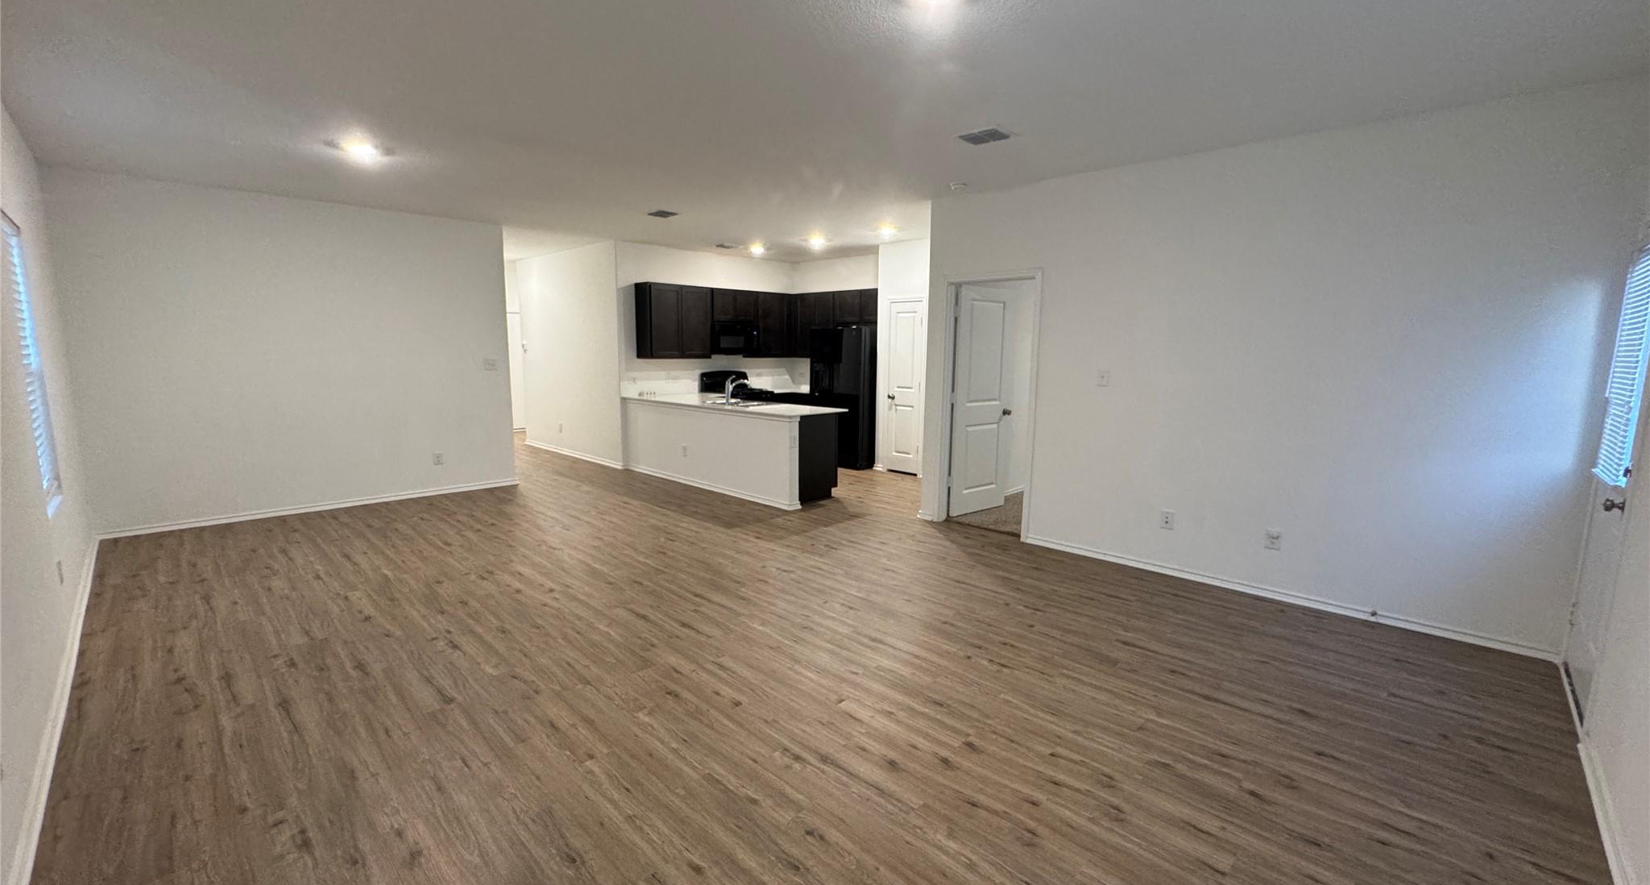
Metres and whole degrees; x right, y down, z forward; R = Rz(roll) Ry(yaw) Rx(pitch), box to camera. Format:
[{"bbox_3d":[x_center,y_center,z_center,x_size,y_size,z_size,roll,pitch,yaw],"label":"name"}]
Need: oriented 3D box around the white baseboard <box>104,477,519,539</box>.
[{"bbox_3d":[-4.455,0.557,6.189,0.018,0.084,3.120,9,12,44],"label":"white baseboard"}]

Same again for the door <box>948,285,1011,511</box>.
[{"bbox_3d":[1.438,-0.367,6.092,0.762,2.030,0.040,-7,11,-41],"label":"door"}]

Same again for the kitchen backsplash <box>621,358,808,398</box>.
[{"bbox_3d":[-1.406,-0.939,9.144,0.030,0.470,3.000,9,12,44],"label":"kitchen backsplash"}]

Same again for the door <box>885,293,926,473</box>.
[{"bbox_3d":[0.945,-0.643,7.977,0.550,2.050,0.050,9,12,44],"label":"door"}]

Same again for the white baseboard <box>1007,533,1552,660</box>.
[{"bbox_3d":[2.621,0.908,4.284,2.850,0.084,0.018,9,12,44],"label":"white baseboard"}]

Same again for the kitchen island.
[{"bbox_3d":[-1.125,-0.008,7.431,2.950,0.910,0.800,9,12,44],"label":"kitchen island"}]

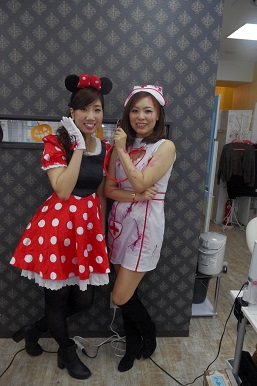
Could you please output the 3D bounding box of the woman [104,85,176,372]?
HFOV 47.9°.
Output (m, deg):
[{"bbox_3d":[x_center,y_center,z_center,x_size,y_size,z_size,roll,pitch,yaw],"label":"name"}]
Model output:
[{"bbox_3d":[0.048,0.269,1.667,0.440,1.690,0.380,8,13,22],"label":"woman"}]

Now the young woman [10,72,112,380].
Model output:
[{"bbox_3d":[-0.394,0.240,1.619,0.570,1.730,0.480,-6,15,-36],"label":"young woman"}]

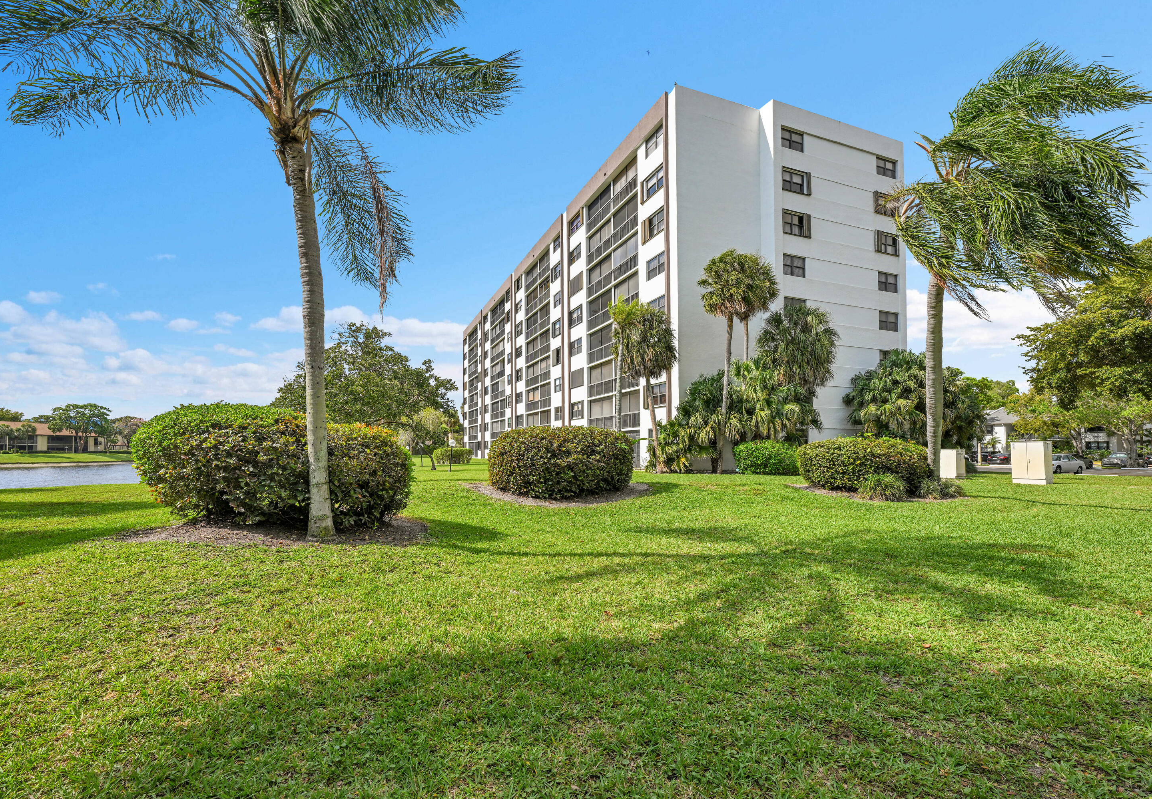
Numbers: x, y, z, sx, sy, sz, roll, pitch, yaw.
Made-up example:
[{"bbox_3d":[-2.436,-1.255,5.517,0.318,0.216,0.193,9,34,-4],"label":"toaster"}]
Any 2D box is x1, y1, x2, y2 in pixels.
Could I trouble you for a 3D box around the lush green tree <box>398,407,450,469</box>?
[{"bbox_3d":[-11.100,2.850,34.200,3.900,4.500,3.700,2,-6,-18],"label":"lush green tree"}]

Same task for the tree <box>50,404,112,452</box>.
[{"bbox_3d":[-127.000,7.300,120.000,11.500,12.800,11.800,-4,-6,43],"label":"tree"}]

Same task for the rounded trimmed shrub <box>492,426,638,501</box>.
[{"bbox_3d":[-0.470,1.900,14.700,4.500,2.000,4.100,0,-5,0],"label":"rounded trimmed shrub"}]

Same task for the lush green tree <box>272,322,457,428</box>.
[{"bbox_3d":[-12.300,-0.200,27.000,10.200,8.800,9.500,2,-5,-24],"label":"lush green tree"}]

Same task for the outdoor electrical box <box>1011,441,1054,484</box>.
[{"bbox_3d":[16.750,2.320,17.130,0.530,1.530,0.930,3,-6,-25],"label":"outdoor electrical box"}]

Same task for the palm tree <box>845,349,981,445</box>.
[{"bbox_3d":[20.700,0.850,29.000,7.000,7.200,6.200,-4,-7,36],"label":"palm tree"}]

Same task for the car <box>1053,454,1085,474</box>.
[{"bbox_3d":[35.600,4.820,34.700,4.700,1.410,1.780,1,-4,-22],"label":"car"}]

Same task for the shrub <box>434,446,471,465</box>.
[{"bbox_3d":[-10.500,4.820,39.500,3.200,1.400,2.300,1,-4,-23],"label":"shrub"}]

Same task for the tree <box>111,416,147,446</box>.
[{"bbox_3d":[-131.000,9.900,137.000,10.500,10.500,10.000,4,-6,-44],"label":"tree"}]

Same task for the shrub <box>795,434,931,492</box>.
[{"bbox_3d":[10.300,2.200,16.700,4.150,1.830,3.600,-3,-6,31],"label":"shrub"}]

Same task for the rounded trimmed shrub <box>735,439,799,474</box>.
[{"bbox_3d":[10.800,3.190,26.000,3.800,1.920,2.900,-2,-6,22],"label":"rounded trimmed shrub"}]

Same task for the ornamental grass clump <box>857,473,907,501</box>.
[{"bbox_3d":[7.950,2.250,12.100,1.100,0.700,1.050,-3,-5,33],"label":"ornamental grass clump"}]

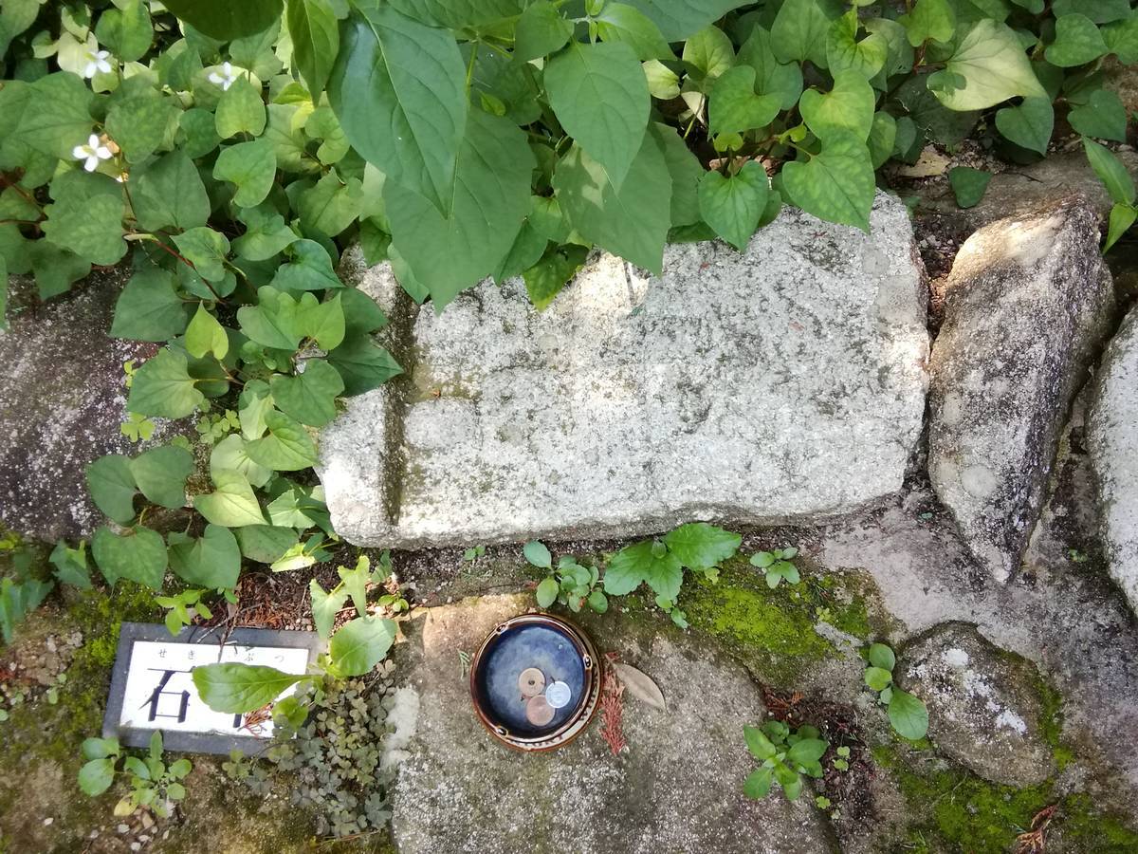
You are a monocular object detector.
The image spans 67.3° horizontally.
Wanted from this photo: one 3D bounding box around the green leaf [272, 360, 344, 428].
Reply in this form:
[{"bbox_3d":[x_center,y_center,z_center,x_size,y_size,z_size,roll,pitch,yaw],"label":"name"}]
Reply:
[{"bbox_3d":[-0.210,-0.025,0.705,0.048,0.012,0.060,-31,83,-8],"label":"green leaf"}]

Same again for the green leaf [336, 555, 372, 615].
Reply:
[{"bbox_3d":[-0.169,0.128,0.699,0.026,0.016,0.046,-35,72,-1],"label":"green leaf"}]

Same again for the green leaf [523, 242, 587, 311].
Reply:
[{"bbox_3d":[-0.014,-0.132,0.745,0.052,0.018,0.065,15,95,-1],"label":"green leaf"}]

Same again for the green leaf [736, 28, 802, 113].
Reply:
[{"bbox_3d":[0.165,-0.297,0.710,0.059,0.014,0.071,2,89,11],"label":"green leaf"}]

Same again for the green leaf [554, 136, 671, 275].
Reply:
[{"bbox_3d":[0.035,-0.178,0.685,0.082,0.022,0.123,-28,87,-1],"label":"green leaf"}]

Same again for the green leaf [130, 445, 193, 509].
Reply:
[{"bbox_3d":[-0.346,0.040,0.725,0.051,0.014,0.051,19,75,-11],"label":"green leaf"}]

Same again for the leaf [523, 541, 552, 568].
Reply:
[{"bbox_3d":[-0.026,0.108,0.720,0.032,0.006,0.017,41,82,8],"label":"leaf"}]

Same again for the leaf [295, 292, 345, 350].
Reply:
[{"bbox_3d":[-0.204,-0.087,0.705,0.046,0.016,0.047,30,91,13],"label":"leaf"}]

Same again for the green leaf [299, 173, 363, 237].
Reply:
[{"bbox_3d":[-0.216,-0.201,0.775,0.053,0.015,0.064,31,82,-2],"label":"green leaf"}]

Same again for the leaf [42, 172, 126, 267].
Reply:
[{"bbox_3d":[-0.431,-0.185,0.760,0.072,0.017,0.086,-7,82,-4],"label":"leaf"}]

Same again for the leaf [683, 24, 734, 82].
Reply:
[{"bbox_3d":[0.130,-0.353,0.800,0.050,0.014,0.054,0,95,6],"label":"leaf"}]

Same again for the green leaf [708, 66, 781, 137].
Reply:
[{"bbox_3d":[0.146,-0.271,0.710,0.066,0.015,0.062,-40,76,7],"label":"green leaf"}]

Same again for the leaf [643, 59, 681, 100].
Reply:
[{"bbox_3d":[0.084,-0.325,0.800,0.045,0.012,0.036,7,95,4],"label":"leaf"}]

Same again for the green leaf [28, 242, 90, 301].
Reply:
[{"bbox_3d":[-0.473,-0.150,0.800,0.056,0.014,0.067,30,88,1],"label":"green leaf"}]

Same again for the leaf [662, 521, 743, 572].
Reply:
[{"bbox_3d":[0.107,0.095,0.685,0.064,0.011,0.038,-7,75,7],"label":"leaf"}]

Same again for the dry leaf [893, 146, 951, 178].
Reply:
[{"bbox_3d":[0.317,-0.236,0.765,0.050,0.010,0.035,-13,72,8],"label":"dry leaf"}]

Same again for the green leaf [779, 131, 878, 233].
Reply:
[{"bbox_3d":[0.215,-0.200,0.695,0.068,0.016,0.080,-32,89,-4],"label":"green leaf"}]

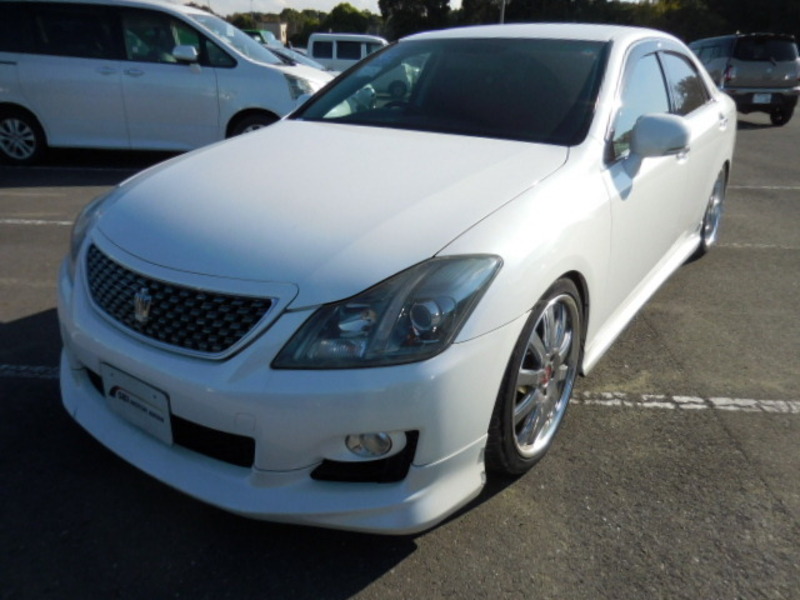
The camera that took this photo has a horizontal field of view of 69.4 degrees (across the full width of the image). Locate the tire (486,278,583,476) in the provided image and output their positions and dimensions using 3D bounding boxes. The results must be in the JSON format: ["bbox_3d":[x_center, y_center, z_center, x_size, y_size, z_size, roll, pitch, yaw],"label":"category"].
[{"bbox_3d":[0.378,0.213,1.909,0.245,0.650,0.650,16,27,32],"label":"tire"}]

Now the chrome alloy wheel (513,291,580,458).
[{"bbox_3d":[0.401,0.220,1.894,0.200,0.535,0.535,16,27,32],"label":"chrome alloy wheel"}]

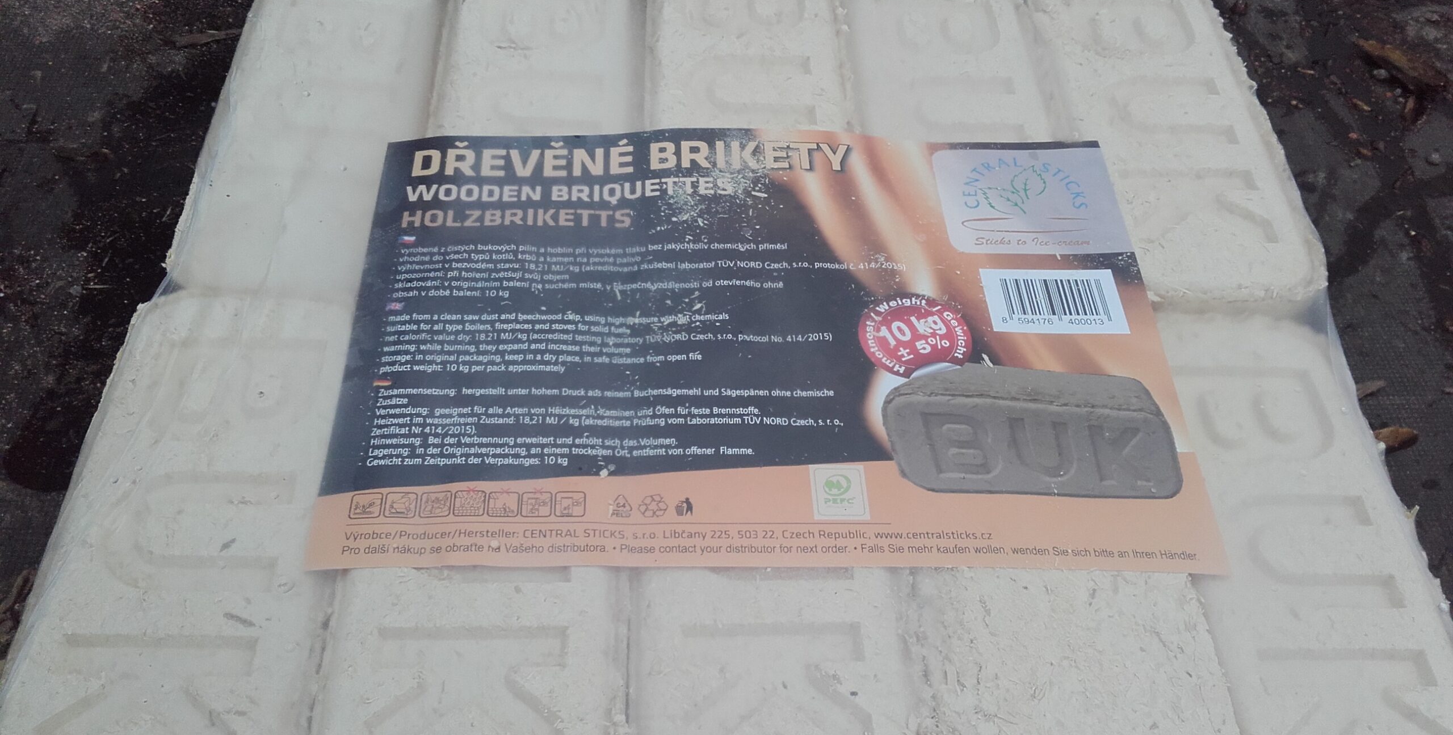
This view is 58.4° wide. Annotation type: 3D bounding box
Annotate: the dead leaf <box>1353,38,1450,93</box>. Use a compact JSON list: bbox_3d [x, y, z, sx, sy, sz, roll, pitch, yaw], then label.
[{"bbox_3d":[0.296,-0.133,0.572,0.039,0.008,0.014,36,58,23],"label":"dead leaf"}]

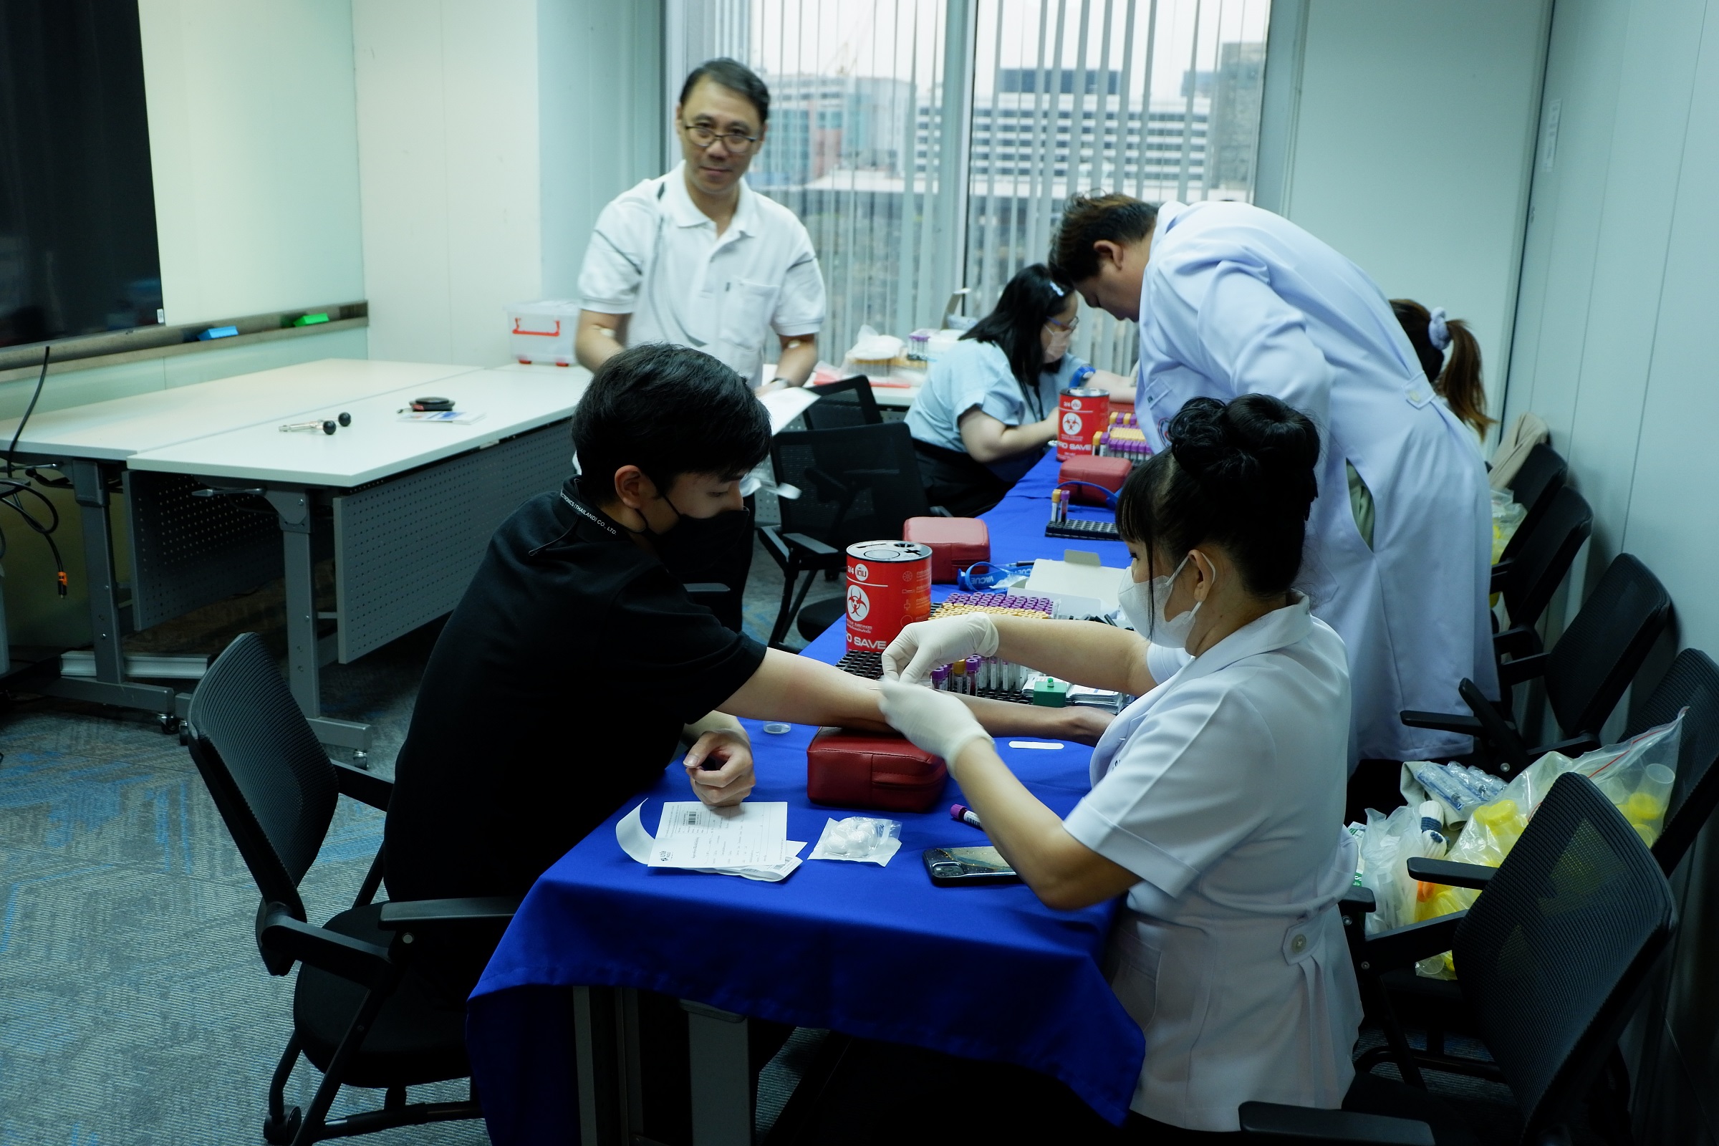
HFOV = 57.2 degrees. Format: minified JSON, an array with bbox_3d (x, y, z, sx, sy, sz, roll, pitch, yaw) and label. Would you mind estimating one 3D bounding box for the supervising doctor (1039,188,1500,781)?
[{"bbox_3d":[0.757,0.023,2.990,0.860,1.430,0.550,6,14,16],"label":"supervising doctor"}]

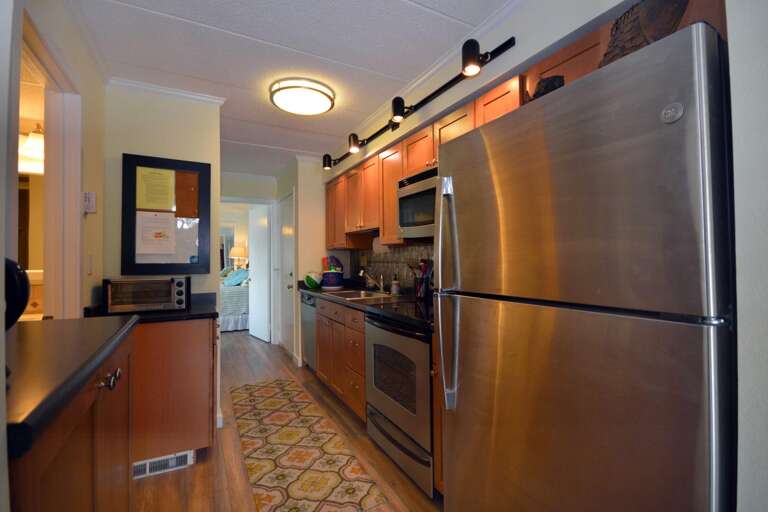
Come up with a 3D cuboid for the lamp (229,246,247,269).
[{"bbox_3d":[-3.051,0.112,7.171,0.380,0.560,0.380,0,0,-29],"label":"lamp"}]

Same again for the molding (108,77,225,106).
[{"bbox_3d":[-1.498,-1.143,2.422,0.693,0.058,0.055,0,-1,-28],"label":"molding"}]

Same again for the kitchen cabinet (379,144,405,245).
[{"bbox_3d":[0.191,-0.477,2.809,0.316,0.762,0.381,0,-1,-28],"label":"kitchen cabinet"}]

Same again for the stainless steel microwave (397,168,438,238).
[{"bbox_3d":[0.458,-0.335,2.304,0.390,0.420,0.755,0,0,-29],"label":"stainless steel microwave"}]

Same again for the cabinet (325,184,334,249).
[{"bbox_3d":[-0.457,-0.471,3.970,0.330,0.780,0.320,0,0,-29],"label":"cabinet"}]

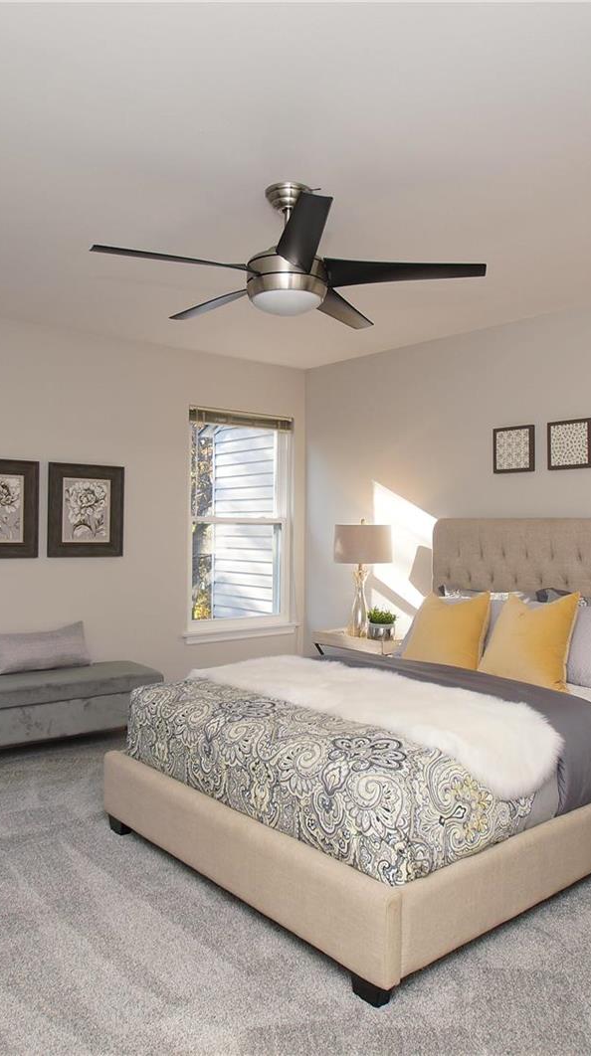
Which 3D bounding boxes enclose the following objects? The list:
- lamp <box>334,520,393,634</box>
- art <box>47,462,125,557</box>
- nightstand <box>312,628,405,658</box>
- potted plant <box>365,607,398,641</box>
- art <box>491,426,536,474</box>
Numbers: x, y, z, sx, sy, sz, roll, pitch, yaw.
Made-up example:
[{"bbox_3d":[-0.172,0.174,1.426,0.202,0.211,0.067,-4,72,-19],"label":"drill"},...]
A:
[{"bbox_3d":[0.413,0.321,4.570,0.370,0.756,0.370,0,-1,0],"label":"lamp"},{"bbox_3d":[-1.275,-0.101,4.311,0.467,0.561,0.028,1,0,-36],"label":"art"},{"bbox_3d":[0.477,0.971,4.493,0.430,0.600,0.555,1,-1,-42],"label":"nightstand"},{"bbox_3d":[0.556,0.599,4.399,0.170,0.205,0.170,1,-1,-42],"label":"potted plant"},{"bbox_3d":[1.249,-0.443,4.021,0.028,0.257,0.254,1,0,-43],"label":"art"}]

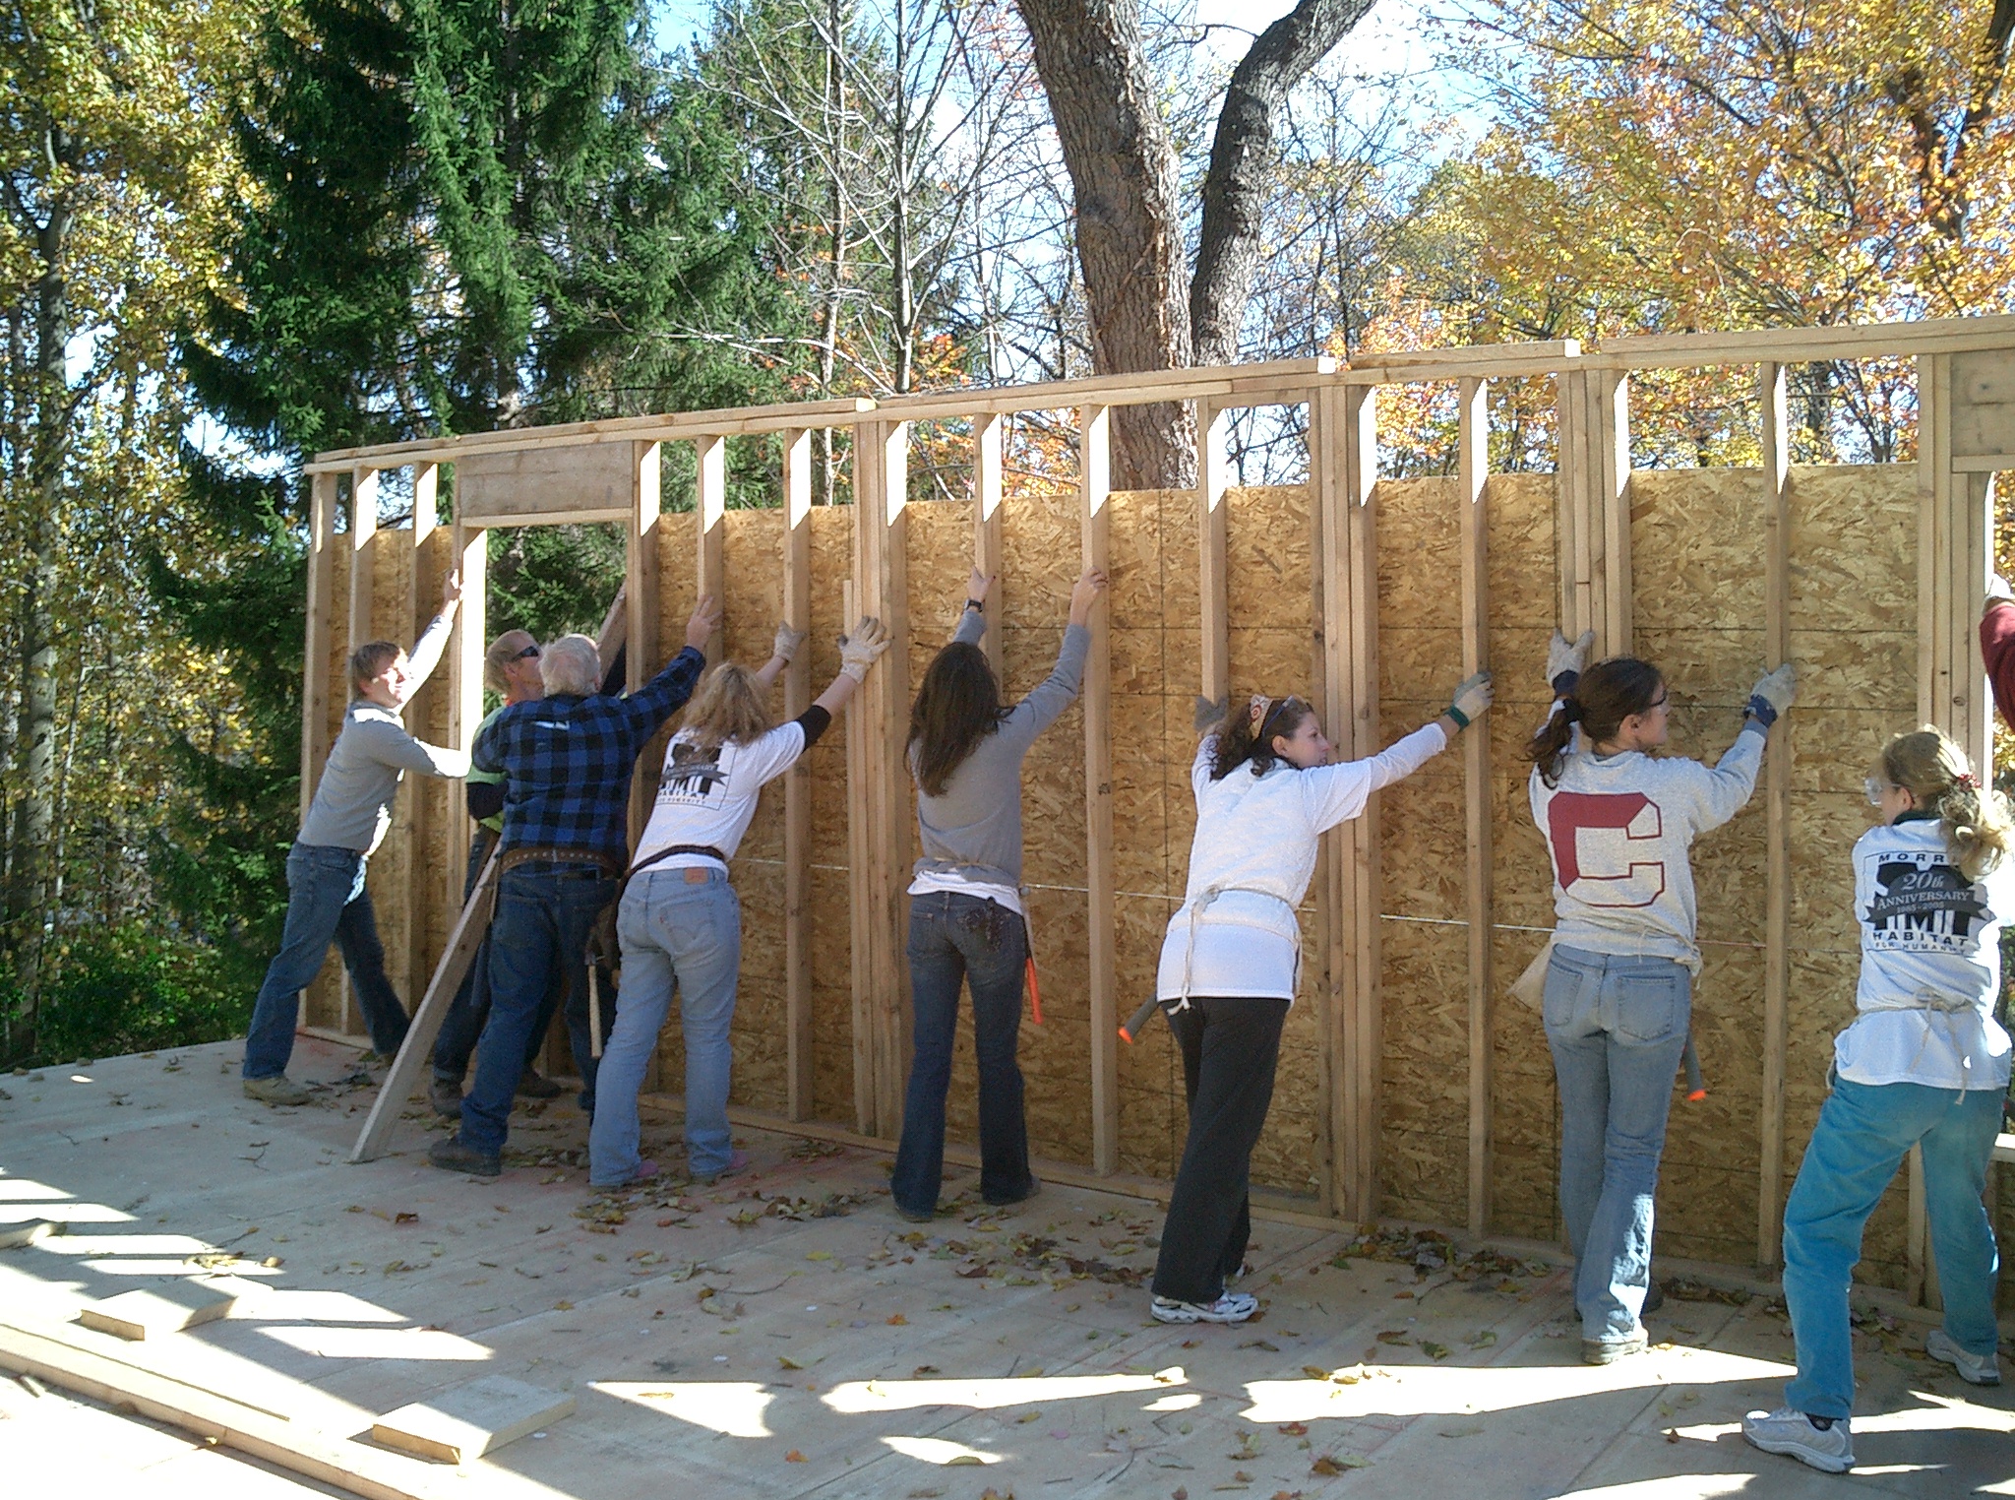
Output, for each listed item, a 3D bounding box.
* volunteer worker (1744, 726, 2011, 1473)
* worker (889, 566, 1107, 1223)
[{"bbox_3d":[1.935,0.680,4.446,0.630,1.480,0.950,1,2,18],"label":"volunteer worker"},{"bbox_3d":[0.000,0.400,6.080,0.520,1.920,0.680,2,2,25],"label":"worker"}]

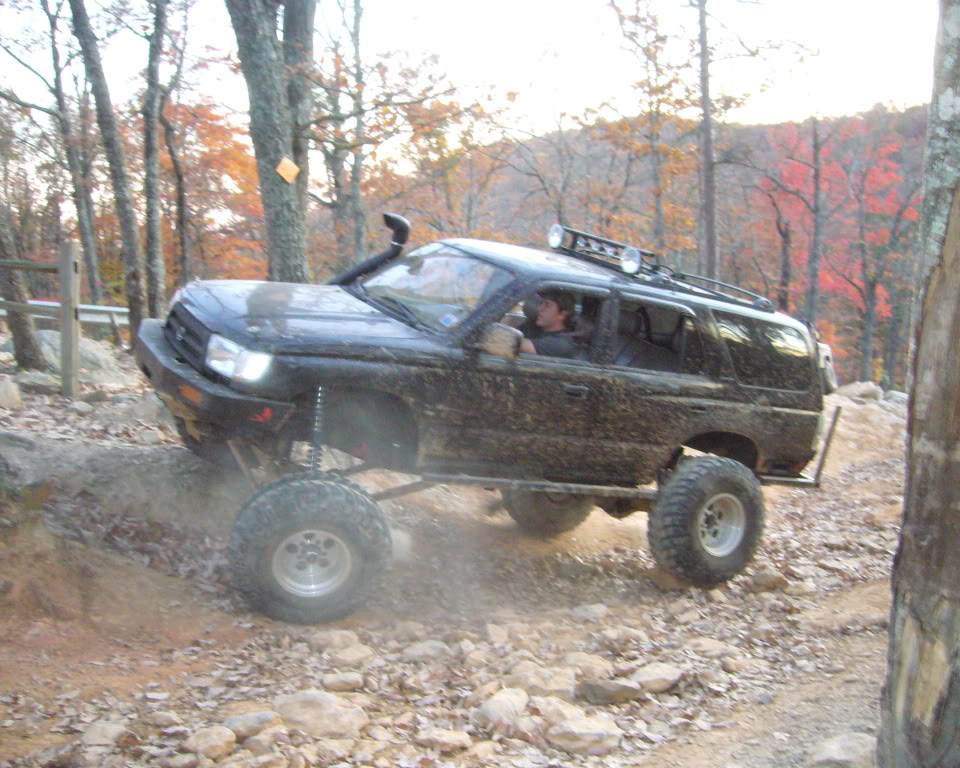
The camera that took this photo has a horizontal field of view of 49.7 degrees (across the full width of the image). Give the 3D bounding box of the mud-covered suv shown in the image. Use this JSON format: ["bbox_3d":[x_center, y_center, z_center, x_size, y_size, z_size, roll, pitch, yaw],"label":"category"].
[{"bbox_3d":[0.205,0.123,7.016,4.700,2.340,1.900,6,12,-31],"label":"mud-covered suv"}]

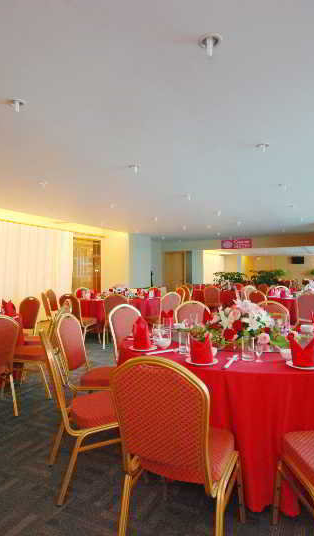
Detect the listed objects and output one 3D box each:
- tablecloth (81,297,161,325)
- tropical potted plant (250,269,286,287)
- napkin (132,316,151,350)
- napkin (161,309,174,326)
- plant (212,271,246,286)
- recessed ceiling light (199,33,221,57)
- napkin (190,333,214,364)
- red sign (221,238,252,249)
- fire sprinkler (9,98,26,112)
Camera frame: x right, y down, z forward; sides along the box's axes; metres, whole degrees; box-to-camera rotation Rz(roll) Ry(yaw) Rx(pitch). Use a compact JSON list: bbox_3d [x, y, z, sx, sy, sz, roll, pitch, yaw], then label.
[{"bbox_3d":[-0.815,1.022,7.500,2.000,0.750,2.000,0,-1,0],"label":"tablecloth"},{"bbox_3d":[4.039,0.808,12.200,1.150,1.330,1.050,0,-1,28],"label":"tropical potted plant"},{"bbox_3d":[-0.108,0.445,2.320,0.125,0.210,0.140,1,-1,-30],"label":"napkin"},{"bbox_3d":[0.104,0.484,3.300,0.115,0.165,0.130,-1,-1,40],"label":"napkin"},{"bbox_3d":[2.718,0.824,12.600,1.150,1.300,1.050,0,-1,28],"label":"plant"},{"bbox_3d":[0.280,-1.178,1.794,0.120,0.100,0.120,0,-1,0],"label":"recessed ceiling light"},{"bbox_3d":[0.272,0.475,2.020,0.135,0.180,0.115,-1,-1,27],"label":"napkin"},{"bbox_3d":[3.168,-0.956,13.300,1.200,0.360,0.060,0,-1,28],"label":"red sign"},{"bbox_3d":[-1.022,-1.173,2.436,0.115,0.080,0.115,0,-1,0],"label":"fire sprinkler"}]

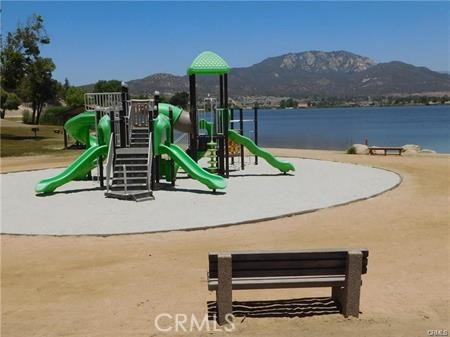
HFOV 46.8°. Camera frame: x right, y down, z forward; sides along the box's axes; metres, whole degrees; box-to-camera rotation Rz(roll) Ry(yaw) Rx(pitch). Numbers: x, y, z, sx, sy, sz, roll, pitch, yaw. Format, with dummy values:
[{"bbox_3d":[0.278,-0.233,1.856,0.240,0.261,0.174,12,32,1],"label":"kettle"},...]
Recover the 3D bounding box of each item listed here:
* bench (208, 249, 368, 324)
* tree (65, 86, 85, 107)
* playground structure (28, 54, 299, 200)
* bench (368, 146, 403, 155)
[{"bbox_3d":[0.723,1.333,6.218,1.830,0.810,0.610,-1,7,-5],"label":"bench"},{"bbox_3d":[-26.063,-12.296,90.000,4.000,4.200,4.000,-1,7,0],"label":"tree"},{"bbox_3d":[-1.706,-1.834,17.683,8.550,4.400,7.800,-2,7,-10],"label":"playground structure"},{"bbox_3d":[8.091,-0.882,26.200,1.720,0.430,0.450,-1,7,-5],"label":"bench"}]

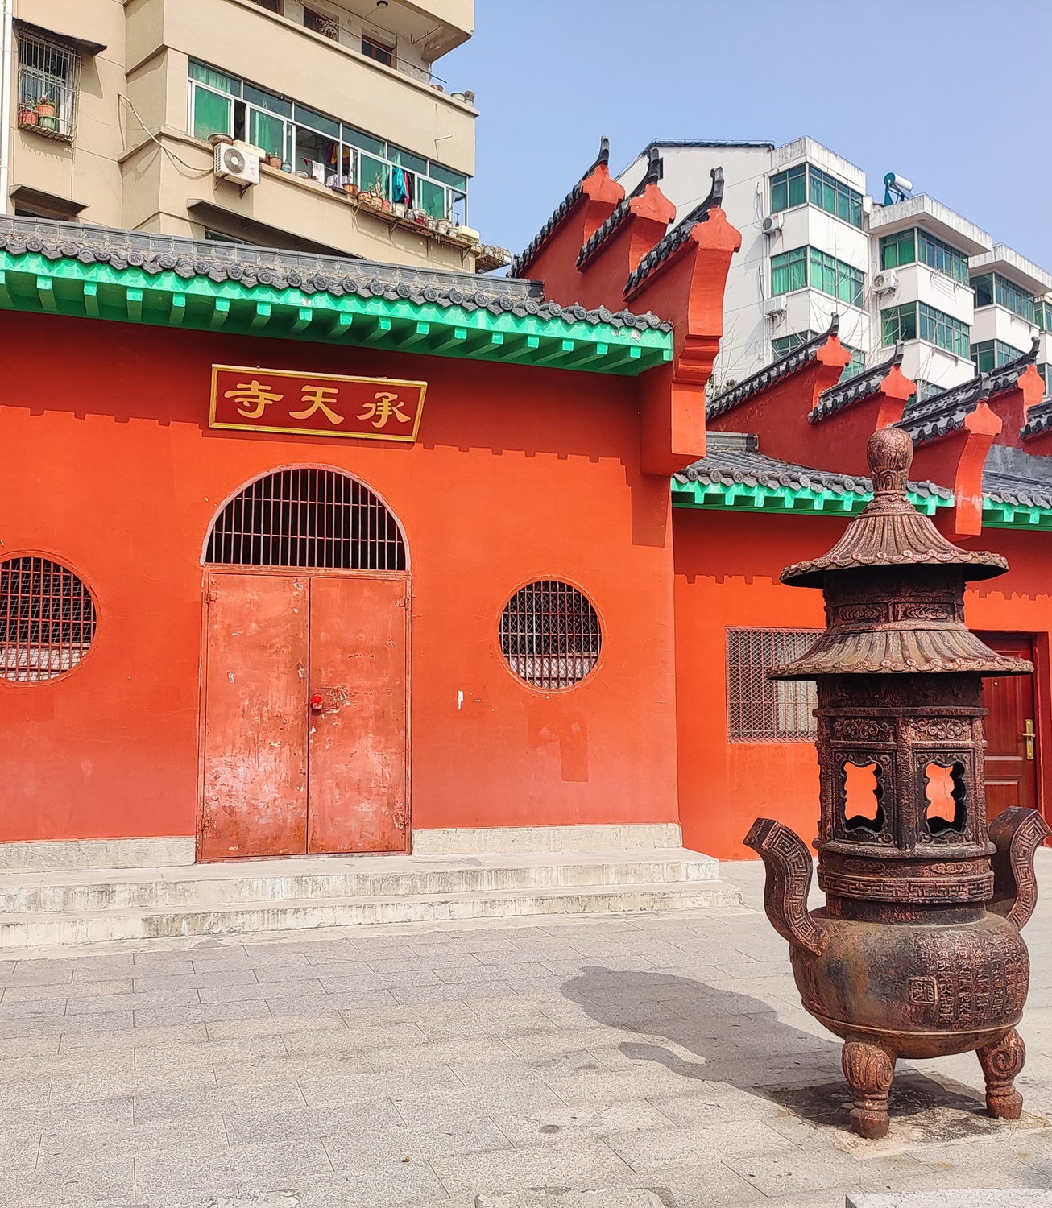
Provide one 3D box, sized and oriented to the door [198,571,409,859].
[{"bbox_3d":[-1.599,0.796,8.531,1.551,2.107,0.100,2,-5,-18],"label":"door"}]

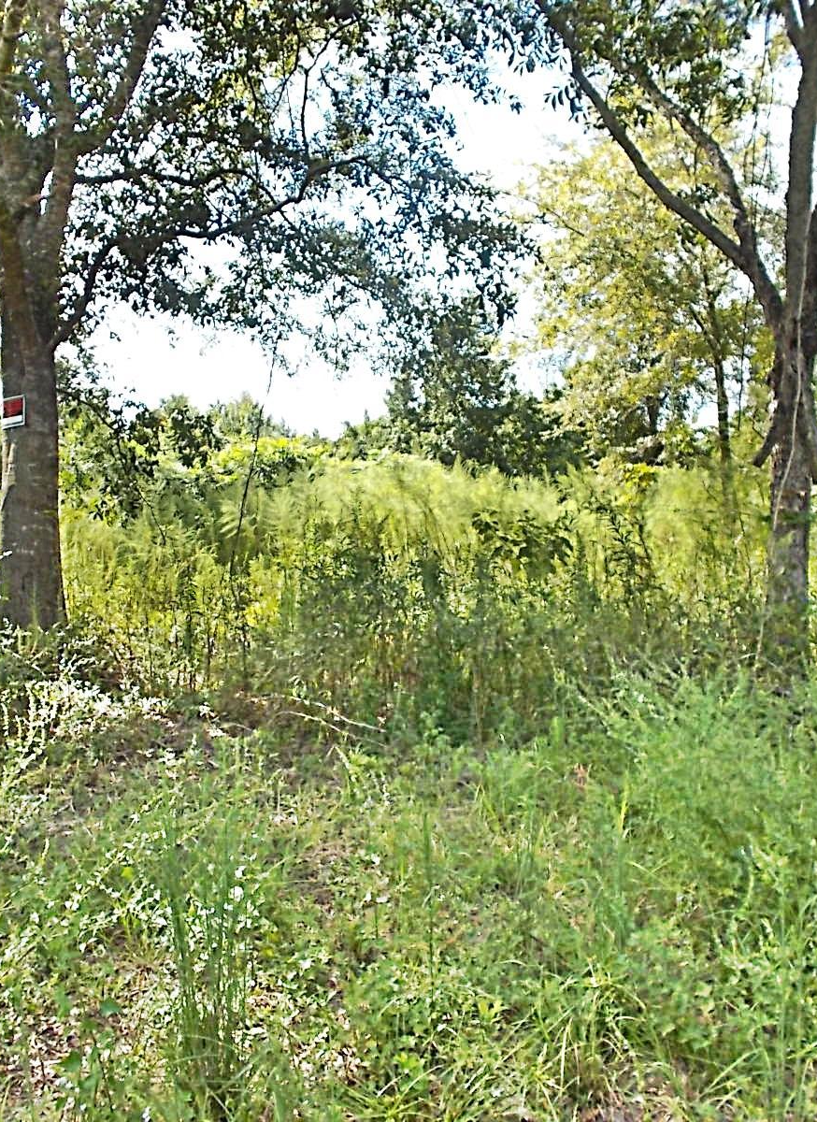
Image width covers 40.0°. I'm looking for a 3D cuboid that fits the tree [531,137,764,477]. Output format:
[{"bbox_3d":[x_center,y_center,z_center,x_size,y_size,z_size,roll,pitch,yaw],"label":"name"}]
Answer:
[{"bbox_3d":[3.950,-2.950,18.000,4.200,7.300,4.000,0,3,0],"label":"tree"}]

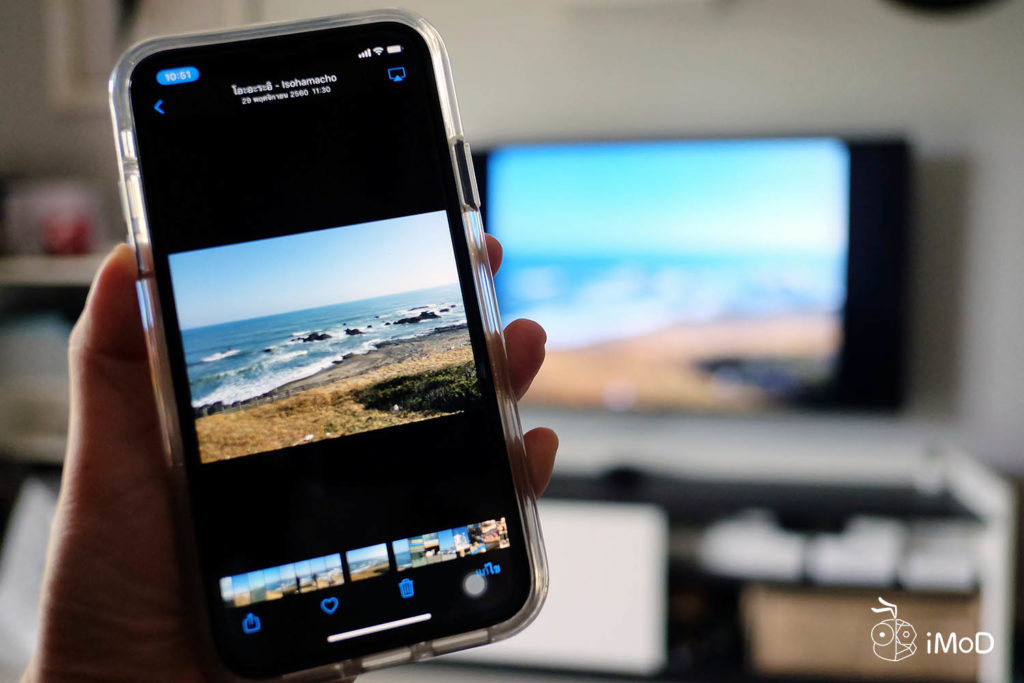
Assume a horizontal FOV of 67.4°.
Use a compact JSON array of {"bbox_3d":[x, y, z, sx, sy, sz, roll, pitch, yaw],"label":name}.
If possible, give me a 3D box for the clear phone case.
[{"bbox_3d":[-0.044,-0.001,0.191,0.080,0.158,0.012,-10,-4,-7],"label":"clear phone case"}]

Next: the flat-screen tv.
[{"bbox_3d":[0.345,-0.148,1.802,1.100,0.617,0.060,0,3,6],"label":"flat-screen tv"}]

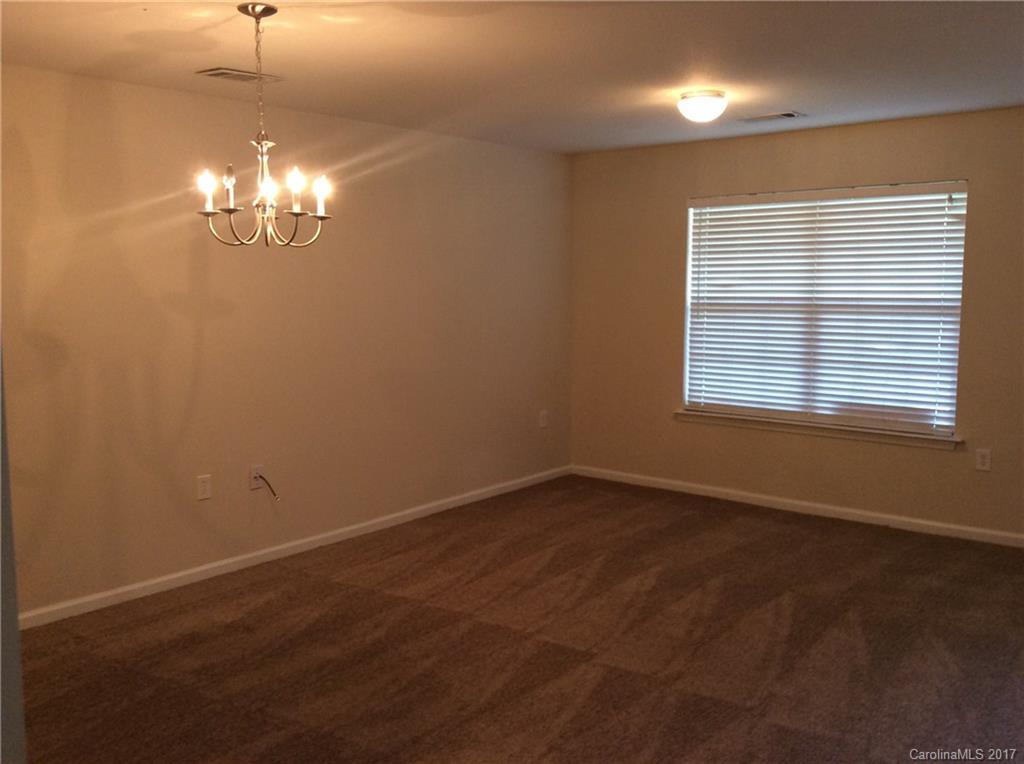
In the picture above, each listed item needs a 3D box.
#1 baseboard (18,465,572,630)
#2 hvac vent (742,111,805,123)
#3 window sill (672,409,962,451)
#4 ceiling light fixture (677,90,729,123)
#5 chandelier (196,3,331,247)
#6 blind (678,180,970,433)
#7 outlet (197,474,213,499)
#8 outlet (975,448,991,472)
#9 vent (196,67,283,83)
[{"bbox_3d":[-0.847,0.870,5.709,0.016,0.068,4.103,5,9,39],"label":"baseboard"},{"bbox_3d":[1.481,-1.511,5.403,0.355,0.015,0.195,5,9,39],"label":"hvac vent"},{"bbox_3d":[1.885,0.296,6.044,1.892,0.080,0.080,5,9,39],"label":"window sill"},{"bbox_3d":[0.946,-1.363,4.682,0.256,0.130,0.256,0,7,0],"label":"ceiling light fixture"},{"bbox_3d":[-0.841,-0.852,3.178,0.480,0.772,0.480,5,9,39],"label":"chandelier"},{"bbox_3d":[1.897,-0.473,5.976,1.768,1.449,0.060,5,9,39],"label":"blind"},{"bbox_3d":[-1.562,0.539,4.808,0.009,0.118,0.074,5,9,39],"label":"outlet"},{"bbox_3d":[2.688,0.447,5.388,0.074,0.118,0.009,5,9,39],"label":"outlet"},{"bbox_3d":[-1.209,-1.356,4.220,0.185,0.015,0.345,5,9,39],"label":"vent"}]

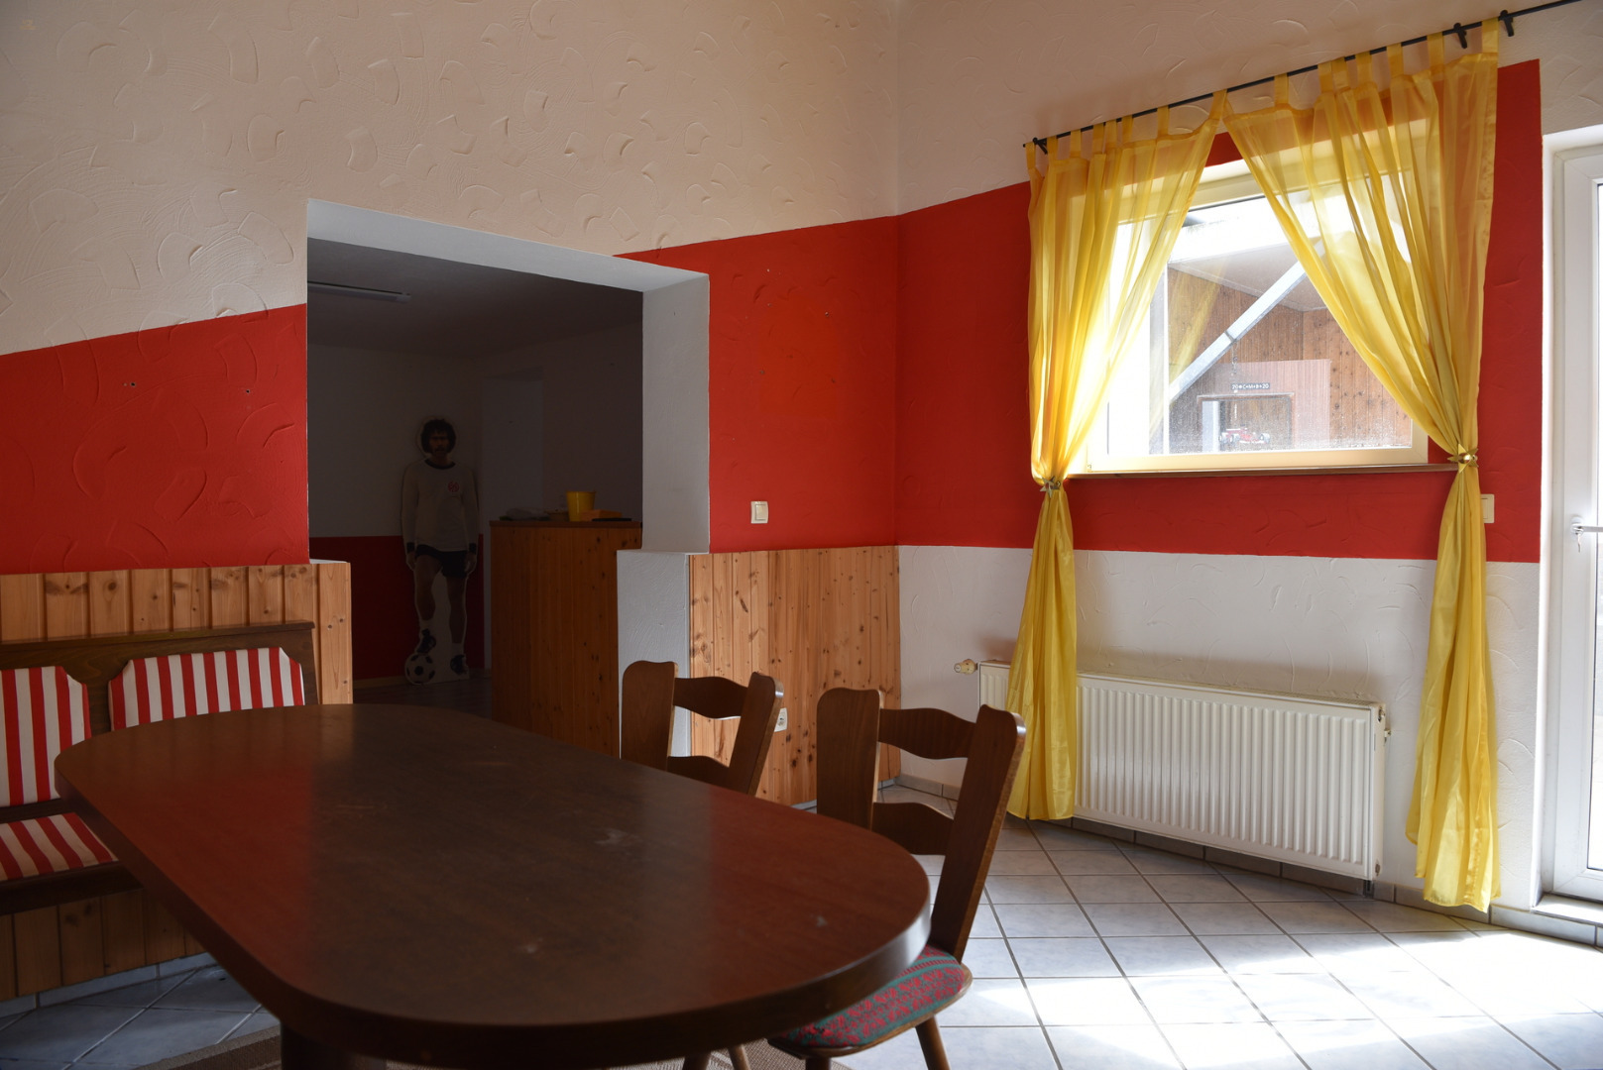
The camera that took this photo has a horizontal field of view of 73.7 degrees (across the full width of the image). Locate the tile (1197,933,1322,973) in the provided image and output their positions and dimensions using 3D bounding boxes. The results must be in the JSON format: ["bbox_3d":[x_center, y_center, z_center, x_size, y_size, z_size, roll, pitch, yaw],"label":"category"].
[{"bbox_3d":[1.167,1.076,2.728,0.247,0.010,0.244,-1,1,1],"label":"tile"}]

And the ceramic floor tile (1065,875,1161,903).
[{"bbox_3d":[0.948,1.083,3.265,0.250,0.010,0.250,0,1,2],"label":"ceramic floor tile"}]

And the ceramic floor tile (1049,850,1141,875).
[{"bbox_3d":[0.959,1.081,3.520,0.250,0.010,0.250,0,1,2],"label":"ceramic floor tile"}]

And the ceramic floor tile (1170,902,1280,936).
[{"bbox_3d":[1.171,1.070,2.964,0.247,0.010,0.244,-1,1,1],"label":"ceramic floor tile"}]

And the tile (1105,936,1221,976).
[{"bbox_3d":[0.919,1.080,2.732,0.247,0.010,0.244,-1,1,1],"label":"tile"}]

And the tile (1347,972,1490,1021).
[{"bbox_3d":[1.417,1.075,2.505,0.250,0.010,0.250,0,1,2],"label":"tile"}]

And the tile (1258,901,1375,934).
[{"bbox_3d":[1.419,1.066,2.960,0.247,0.010,0.244,-1,1,1],"label":"tile"}]

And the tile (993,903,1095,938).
[{"bbox_3d":[0.685,1.089,3.017,0.250,0.010,0.250,0,1,2],"label":"tile"}]

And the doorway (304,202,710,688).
[{"bbox_3d":[-0.929,0.096,3.434,1.346,1.980,0.400,-2,2,-44],"label":"doorway"}]

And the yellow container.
[{"bbox_3d":[-1.019,-0.131,4.930,0.134,0.140,0.134,-1,1,0],"label":"yellow container"}]

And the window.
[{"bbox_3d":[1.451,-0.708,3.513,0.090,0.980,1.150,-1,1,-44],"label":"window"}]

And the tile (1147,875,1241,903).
[{"bbox_3d":[1.200,1.079,3.261,0.250,0.010,0.250,0,1,2],"label":"tile"}]

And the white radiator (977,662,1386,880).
[{"bbox_3d":[1.182,0.735,3.549,0.100,0.495,1.370,-1,1,-44],"label":"white radiator"}]

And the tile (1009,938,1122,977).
[{"bbox_3d":[0.670,1.084,2.736,0.247,0.010,0.244,-1,1,1],"label":"tile"}]

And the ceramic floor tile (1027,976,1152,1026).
[{"bbox_3d":[0.666,1.091,2.500,0.247,0.010,0.244,-1,1,1],"label":"ceramic floor tile"}]

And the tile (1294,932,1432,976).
[{"bbox_3d":[1.429,1.075,2.754,0.250,0.010,0.250,0,1,2],"label":"tile"}]

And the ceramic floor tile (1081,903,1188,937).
[{"bbox_3d":[0.939,1.085,3.012,0.250,0.010,0.250,0,1,2],"label":"ceramic floor tile"}]

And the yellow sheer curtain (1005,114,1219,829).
[{"bbox_3d":[1.016,-0.173,3.552,0.160,2.348,0.781,-2,2,-44],"label":"yellow sheer curtain"}]

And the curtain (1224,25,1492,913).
[{"bbox_3d":[1.600,-0.177,3.087,0.120,2.360,0.740,-1,1,-44],"label":"curtain"}]

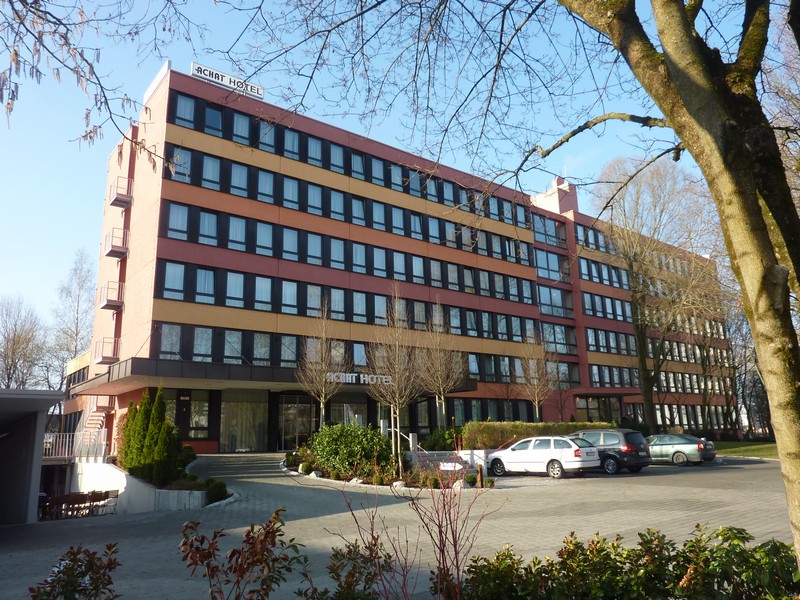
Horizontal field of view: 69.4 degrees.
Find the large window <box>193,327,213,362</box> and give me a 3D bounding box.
[{"bbox_3d":[-9.069,2.153,26.538,0.900,1.692,0.120,9,-18,-36],"label":"large window"}]

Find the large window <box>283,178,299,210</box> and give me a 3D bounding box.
[{"bbox_3d":[-6.290,-6.127,33.269,0.960,1.820,0.120,9,-18,-37],"label":"large window"}]

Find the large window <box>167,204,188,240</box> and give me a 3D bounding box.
[{"bbox_3d":[-11.076,-3.893,28.835,0.960,1.820,0.120,9,-18,-37],"label":"large window"}]

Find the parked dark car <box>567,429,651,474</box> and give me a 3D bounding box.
[{"bbox_3d":[7.878,6.421,24.439,4.750,1.700,1.880,-16,-20,43],"label":"parked dark car"}]

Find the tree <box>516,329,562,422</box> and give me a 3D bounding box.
[{"bbox_3d":[7.372,4.685,30.750,2.450,6.126,2.450,-2,-14,0],"label":"tree"}]

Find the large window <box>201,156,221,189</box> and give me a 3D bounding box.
[{"bbox_3d":[-9.335,-6.278,28.668,0.900,1.692,0.120,9,-18,-36],"label":"large window"}]

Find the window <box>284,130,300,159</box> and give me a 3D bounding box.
[{"bbox_3d":[-5.845,-8.396,31.379,0.831,1.632,0.120,9,-18,-36],"label":"window"}]

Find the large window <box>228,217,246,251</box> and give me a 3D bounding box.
[{"bbox_3d":[-8.631,-3.509,30.668,0.960,1.820,0.120,9,-18,-37],"label":"large window"}]

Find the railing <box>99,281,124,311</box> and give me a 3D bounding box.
[{"bbox_3d":[-15.382,-0.183,30.950,0.786,1.186,1.492,9,-18,-37],"label":"railing"}]

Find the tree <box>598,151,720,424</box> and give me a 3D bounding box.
[{"bbox_3d":[17.870,-0.572,39.944,8.672,20.300,8.672,9,-18,-37],"label":"tree"}]

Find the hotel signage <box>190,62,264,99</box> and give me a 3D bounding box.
[{"bbox_3d":[-8.907,-11.346,30.123,3.776,0.777,0.220,9,-18,-36],"label":"hotel signage"}]

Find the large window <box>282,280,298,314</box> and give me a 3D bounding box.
[{"bbox_3d":[-6.082,-0.124,31.734,0.960,1.820,0.120,9,-18,-37],"label":"large window"}]

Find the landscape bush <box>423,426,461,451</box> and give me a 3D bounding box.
[{"bbox_3d":[1.837,6.172,25.553,1.679,1.128,1.500,-2,-14,0],"label":"landscape bush"}]

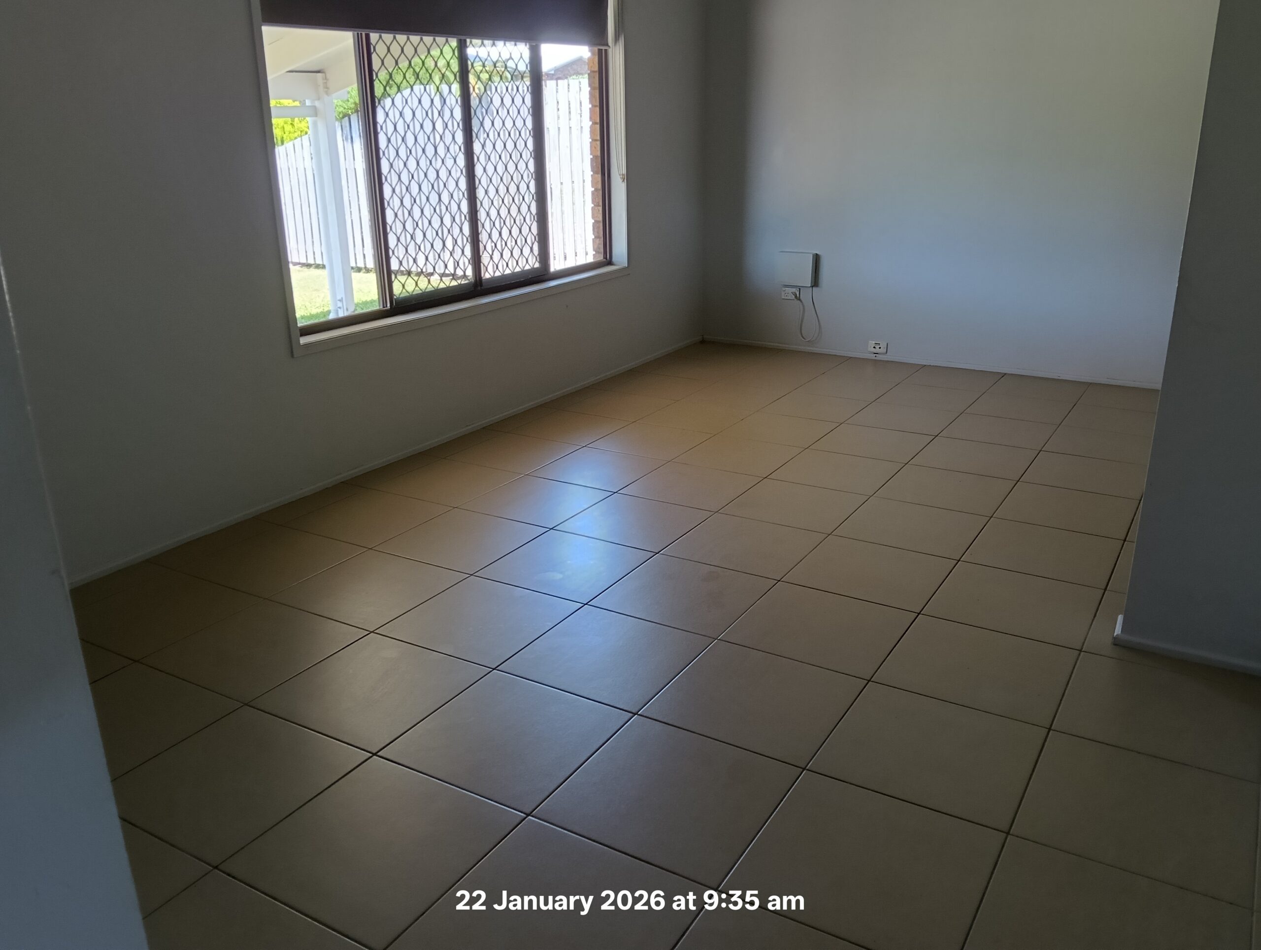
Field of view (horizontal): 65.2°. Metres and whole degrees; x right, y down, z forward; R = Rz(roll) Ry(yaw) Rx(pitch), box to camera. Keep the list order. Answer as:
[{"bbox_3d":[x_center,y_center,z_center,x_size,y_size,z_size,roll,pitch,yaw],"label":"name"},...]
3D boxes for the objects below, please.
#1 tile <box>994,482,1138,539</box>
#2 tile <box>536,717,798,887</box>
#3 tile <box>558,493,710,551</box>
[{"bbox_3d":[1.680,0.134,3.791,0.453,0.010,0.453,10,22,30],"label":"tile"},{"bbox_3d":[0.089,0.699,2.162,0.445,0.010,0.445,11,22,30],"label":"tile"},{"bbox_3d":[0.019,0.179,3.721,0.450,0.010,0.450,10,22,30],"label":"tile"}]

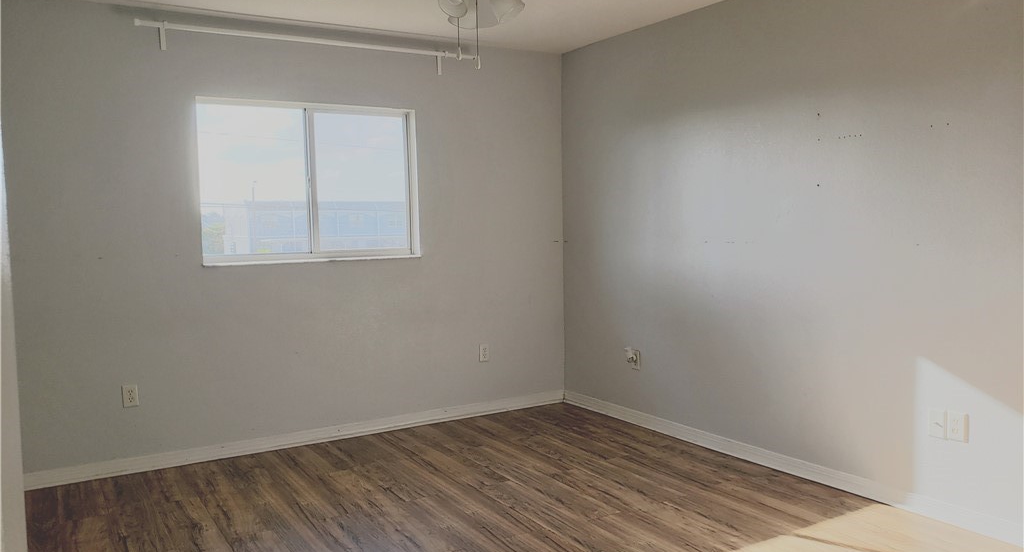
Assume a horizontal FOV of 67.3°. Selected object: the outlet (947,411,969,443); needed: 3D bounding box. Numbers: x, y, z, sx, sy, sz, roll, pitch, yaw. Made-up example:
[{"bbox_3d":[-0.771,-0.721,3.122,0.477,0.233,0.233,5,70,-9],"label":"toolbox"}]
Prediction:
[{"bbox_3d":[1.810,0.616,3.135,0.010,0.116,0.071,-4,5,-32],"label":"outlet"}]

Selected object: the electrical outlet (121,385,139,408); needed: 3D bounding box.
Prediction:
[{"bbox_3d":[-1.990,0.628,4.008,0.071,0.116,0.009,-4,5,-30],"label":"electrical outlet"}]

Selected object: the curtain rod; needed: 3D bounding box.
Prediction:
[{"bbox_3d":[-1.065,-1.278,4.375,1.945,0.128,0.092,-4,5,-30],"label":"curtain rod"}]

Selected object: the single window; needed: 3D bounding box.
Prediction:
[{"bbox_3d":[-1.144,-0.538,4.471,1.264,0.899,0.090,-4,5,-30],"label":"single window"}]

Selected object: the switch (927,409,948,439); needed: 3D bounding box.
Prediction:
[{"bbox_3d":[1.767,0.615,3.197,0.018,0.116,0.071,-4,5,-32],"label":"switch"}]

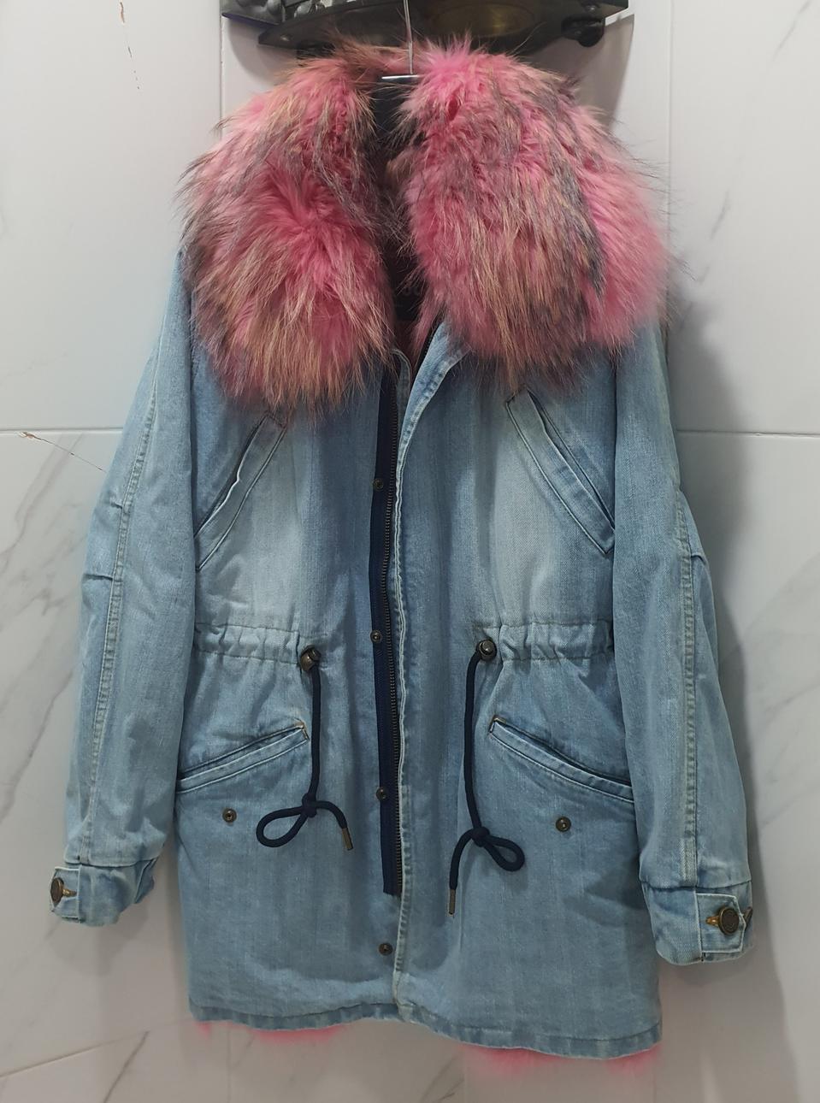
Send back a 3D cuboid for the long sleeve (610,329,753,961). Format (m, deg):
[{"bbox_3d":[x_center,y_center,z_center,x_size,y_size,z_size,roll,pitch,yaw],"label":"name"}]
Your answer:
[{"bbox_3d":[0.247,0.077,0.750,0.125,0.610,0.120,-5,3,0],"label":"long sleeve"}]

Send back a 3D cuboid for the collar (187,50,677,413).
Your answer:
[{"bbox_3d":[0.012,-0.291,0.735,0.430,0.325,0.180,0,3,0],"label":"collar"}]

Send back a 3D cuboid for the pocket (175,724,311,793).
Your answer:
[{"bbox_3d":[-0.144,0.178,0.710,0.118,0.063,0.025,1,3,8],"label":"pocket"}]

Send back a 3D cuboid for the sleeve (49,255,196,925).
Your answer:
[{"bbox_3d":[-0.257,0.030,0.750,0.125,0.620,0.120,5,3,0],"label":"sleeve"}]

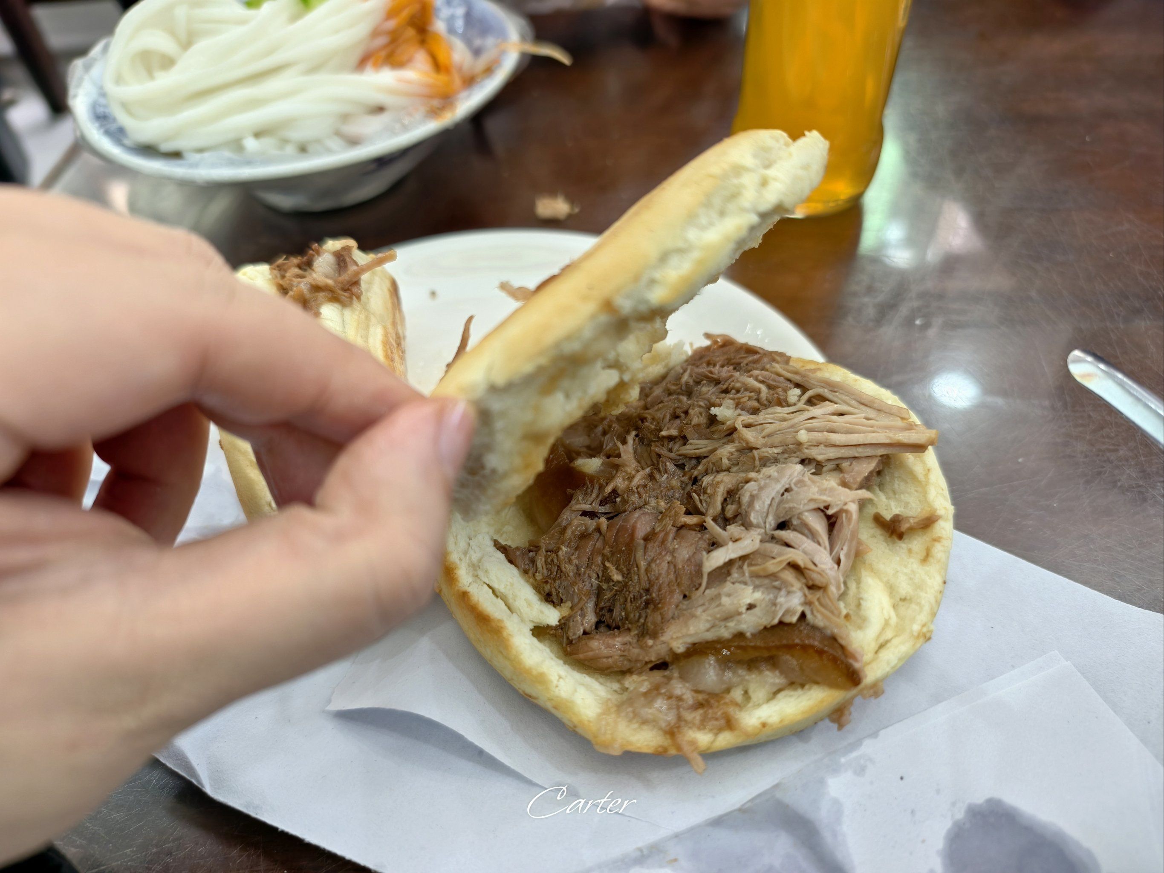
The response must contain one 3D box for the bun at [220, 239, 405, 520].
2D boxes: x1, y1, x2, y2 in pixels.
[{"bbox_3d":[-0.067,-0.017,0.202,0.048,0.050,0.086,-20,50,-16],"label":"bun"}]

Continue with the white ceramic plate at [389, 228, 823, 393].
[{"bbox_3d":[-0.023,0.005,0.210,0.194,0.020,0.194,0,48,0],"label":"white ceramic plate"}]

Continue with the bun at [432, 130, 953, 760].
[{"bbox_3d":[0.022,0.001,0.163,0.113,0.081,0.117,0,48,0],"label":"bun"}]

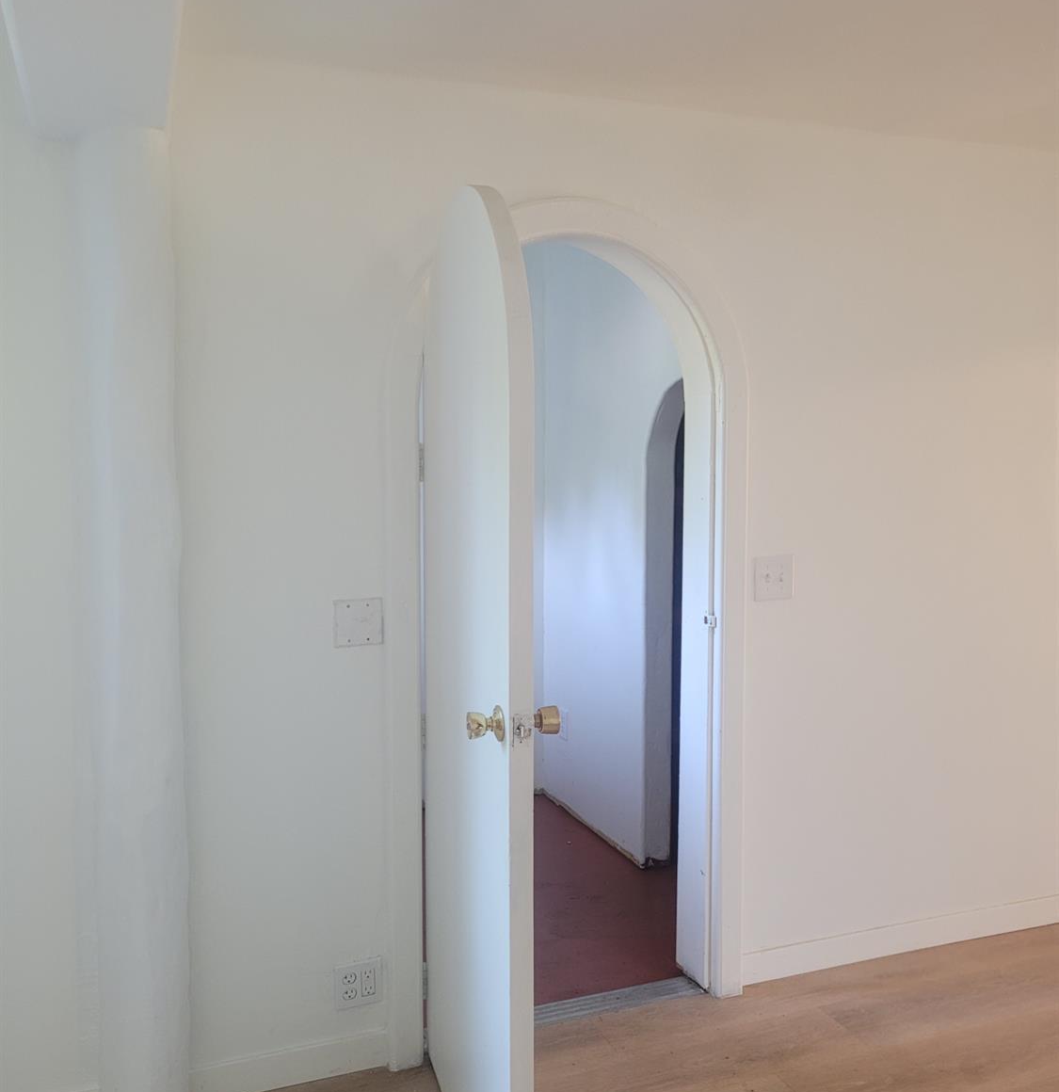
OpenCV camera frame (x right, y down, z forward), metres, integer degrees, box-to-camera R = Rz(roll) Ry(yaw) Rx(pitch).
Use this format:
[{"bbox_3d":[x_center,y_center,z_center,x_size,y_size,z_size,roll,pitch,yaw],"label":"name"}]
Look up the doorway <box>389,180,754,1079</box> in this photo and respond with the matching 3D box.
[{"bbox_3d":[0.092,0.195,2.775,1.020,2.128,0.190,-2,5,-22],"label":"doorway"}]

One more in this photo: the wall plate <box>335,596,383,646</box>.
[{"bbox_3d":[-0.402,0.181,2.502,0.116,0.114,0.007,-2,5,-22],"label":"wall plate"}]

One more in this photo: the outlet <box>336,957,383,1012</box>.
[{"bbox_3d":[-0.413,1.062,2.564,0.116,0.114,0.009,-2,5,-22],"label":"outlet"}]

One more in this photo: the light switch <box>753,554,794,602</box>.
[{"bbox_3d":[0.680,0.089,2.937,0.124,0.122,0.013,-2,5,-22],"label":"light switch"}]

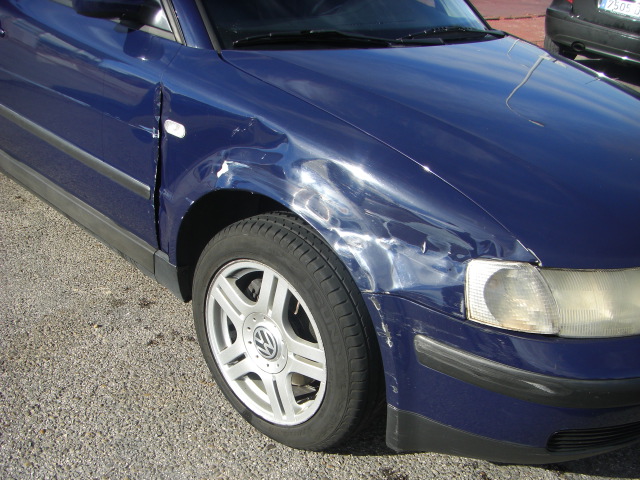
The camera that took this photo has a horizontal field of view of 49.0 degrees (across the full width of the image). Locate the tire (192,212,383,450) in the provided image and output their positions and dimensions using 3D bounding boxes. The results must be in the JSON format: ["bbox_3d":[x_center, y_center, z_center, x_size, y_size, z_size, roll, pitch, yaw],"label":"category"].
[{"bbox_3d":[-0.086,0.238,1.850,0.630,0.625,0.210,22,28,37],"label":"tire"}]

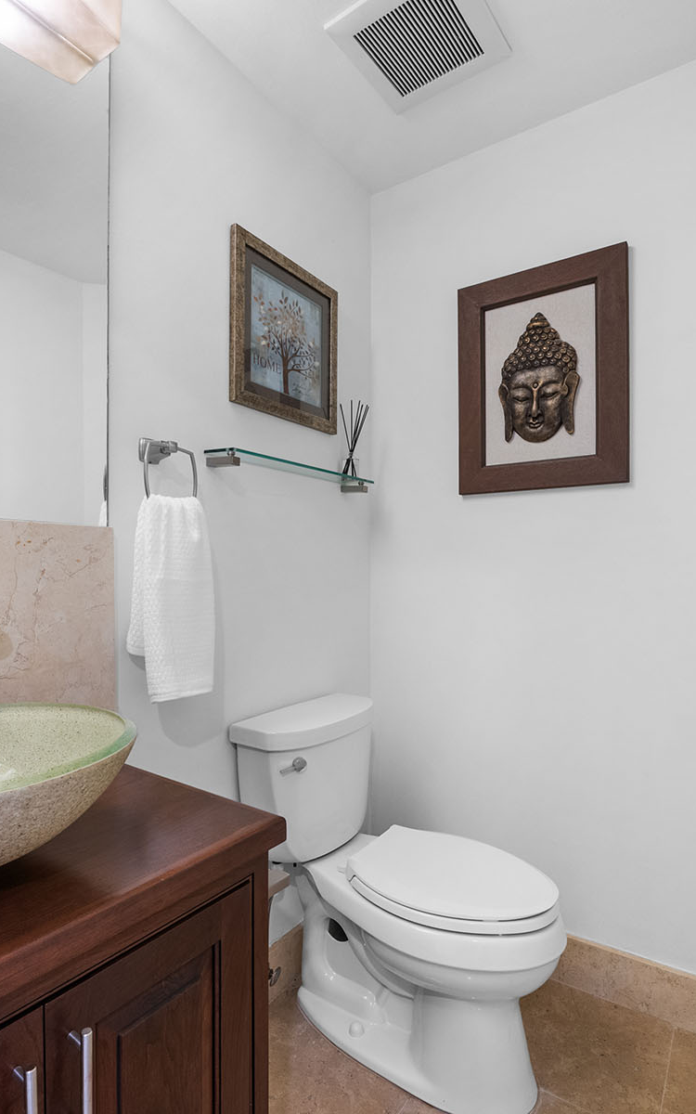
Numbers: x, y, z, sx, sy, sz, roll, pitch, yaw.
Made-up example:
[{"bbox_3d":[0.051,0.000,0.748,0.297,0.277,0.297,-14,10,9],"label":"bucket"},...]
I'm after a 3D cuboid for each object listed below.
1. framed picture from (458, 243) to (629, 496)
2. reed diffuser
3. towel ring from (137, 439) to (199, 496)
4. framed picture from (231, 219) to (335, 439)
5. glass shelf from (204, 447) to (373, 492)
[{"bbox_3d":[0.540,-0.498,1.572,0.456,0.623,0.045,0,-1,33],"label":"framed picture"},{"bbox_3d":[0.015,-0.360,1.719,0.085,0.251,0.085,0,-1,36],"label":"reed diffuser"},{"bbox_3d":[-0.395,-0.183,1.190,0.083,0.143,0.133,0,-1,36],"label":"towel ring"},{"bbox_3d":[-0.165,-0.603,1.558,0.022,0.444,0.417,0,-1,36],"label":"framed picture"},{"bbox_3d":[-0.131,-0.224,1.519,0.120,0.036,0.575,0,-1,36],"label":"glass shelf"}]

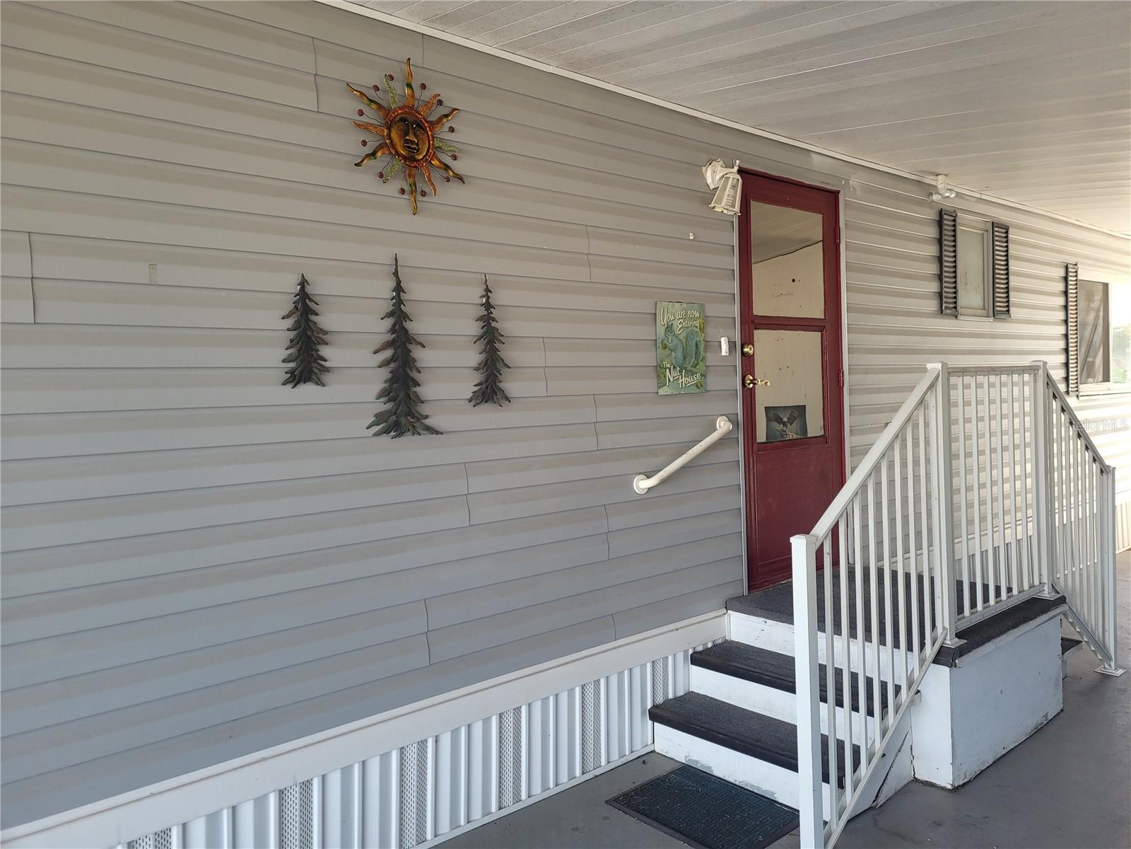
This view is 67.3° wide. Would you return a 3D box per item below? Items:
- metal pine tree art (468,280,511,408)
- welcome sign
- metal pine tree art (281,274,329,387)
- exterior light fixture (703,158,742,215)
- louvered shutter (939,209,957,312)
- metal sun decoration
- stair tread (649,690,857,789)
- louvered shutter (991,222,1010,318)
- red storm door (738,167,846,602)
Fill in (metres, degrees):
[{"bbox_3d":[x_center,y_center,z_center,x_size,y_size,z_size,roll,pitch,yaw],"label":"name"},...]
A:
[{"bbox_3d":[-0.279,-0.302,3.086,0.197,0.482,0.030,-4,3,-41],"label":"metal pine tree art"},{"bbox_3d":[0.520,-0.340,3.801,0.325,0.406,0.014,-4,3,-41],"label":"welcome sign"},{"bbox_3d":[-0.803,-0.289,2.621,0.155,0.350,0.030,-4,3,-41],"label":"metal pine tree art"},{"bbox_3d":[0.737,-1.095,3.898,0.145,0.260,0.160,-4,3,-41],"label":"exterior light fixture"},{"bbox_3d":[2.498,-1.051,5.545,0.235,0.681,0.030,-4,3,-41],"label":"louvered shutter"},{"bbox_3d":[-0.524,-0.971,2.855,0.439,0.523,0.050,-4,3,-41],"label":"metal sun decoration"},{"bbox_3d":[0.773,1.247,3.412,0.279,0.043,0.929,-4,3,-41],"label":"stair tread"},{"bbox_3d":[3.123,-1.095,6.099,0.245,0.672,0.030,-4,3,-41],"label":"louvered shutter"},{"bbox_3d":[1.201,-0.224,4.430,0.909,2.043,0.050,-4,3,-41],"label":"red storm door"}]

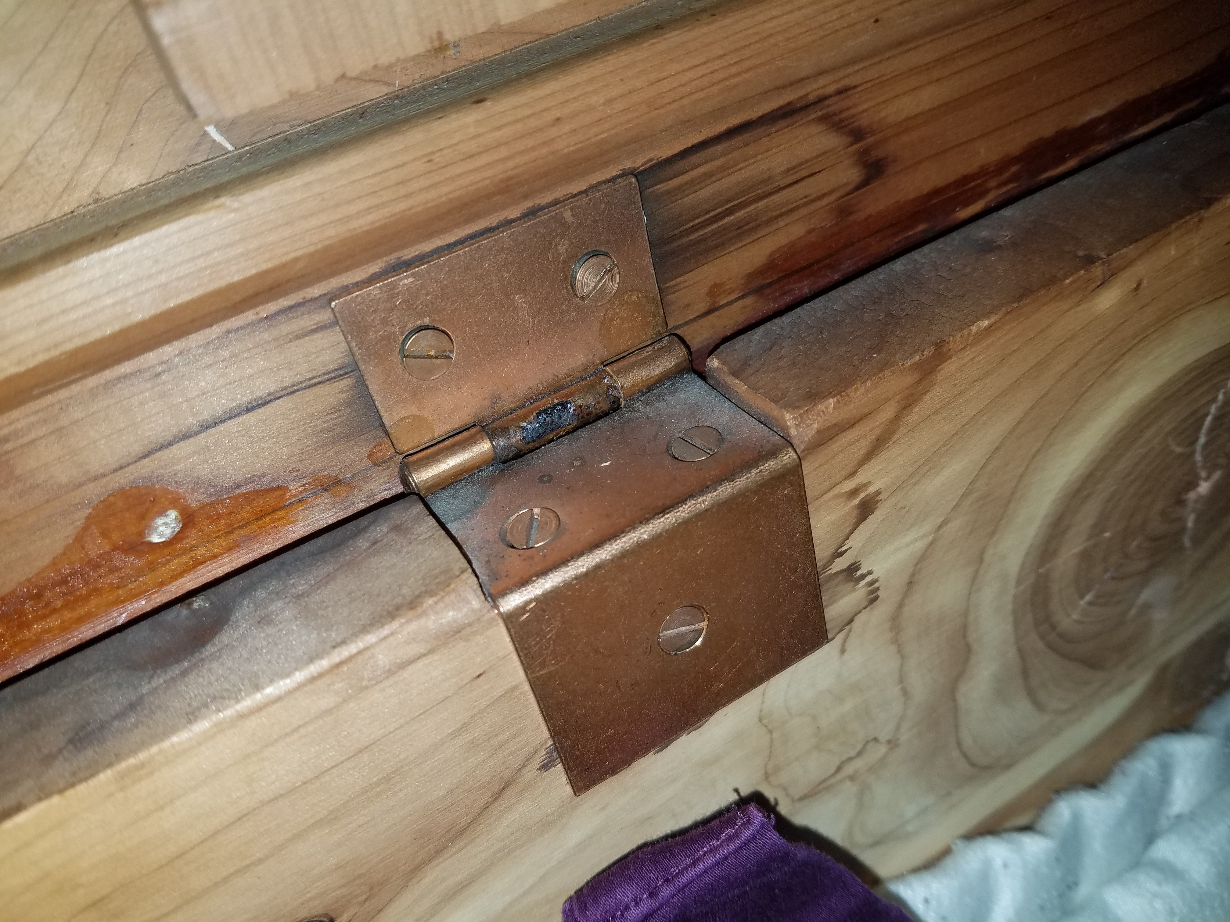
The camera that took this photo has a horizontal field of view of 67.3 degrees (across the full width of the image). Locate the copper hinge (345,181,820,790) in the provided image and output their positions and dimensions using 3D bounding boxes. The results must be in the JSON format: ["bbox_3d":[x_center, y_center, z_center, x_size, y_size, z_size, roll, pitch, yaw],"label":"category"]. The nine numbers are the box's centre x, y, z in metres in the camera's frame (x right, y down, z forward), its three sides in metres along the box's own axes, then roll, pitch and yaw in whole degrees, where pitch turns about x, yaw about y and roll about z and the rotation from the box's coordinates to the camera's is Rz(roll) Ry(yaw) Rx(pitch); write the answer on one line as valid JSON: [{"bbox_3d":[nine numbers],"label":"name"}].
[{"bbox_3d":[-0.002,0.003,0.112,0.038,0.059,0.029,-27,35,-16],"label":"copper hinge"}]

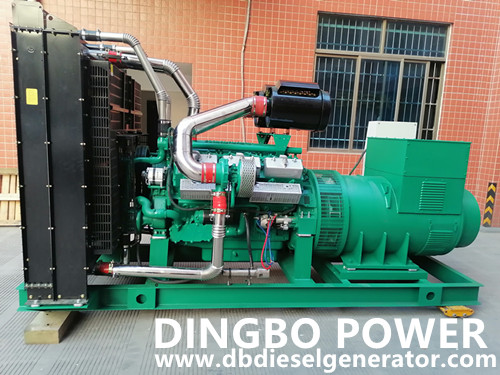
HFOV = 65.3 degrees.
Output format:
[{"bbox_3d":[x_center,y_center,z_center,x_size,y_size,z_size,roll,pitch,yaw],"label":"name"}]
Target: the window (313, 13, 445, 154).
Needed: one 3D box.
[{"bbox_3d":[2.112,-1.626,6.378,2.206,2.123,0.100,2,10,-7],"label":"window"}]

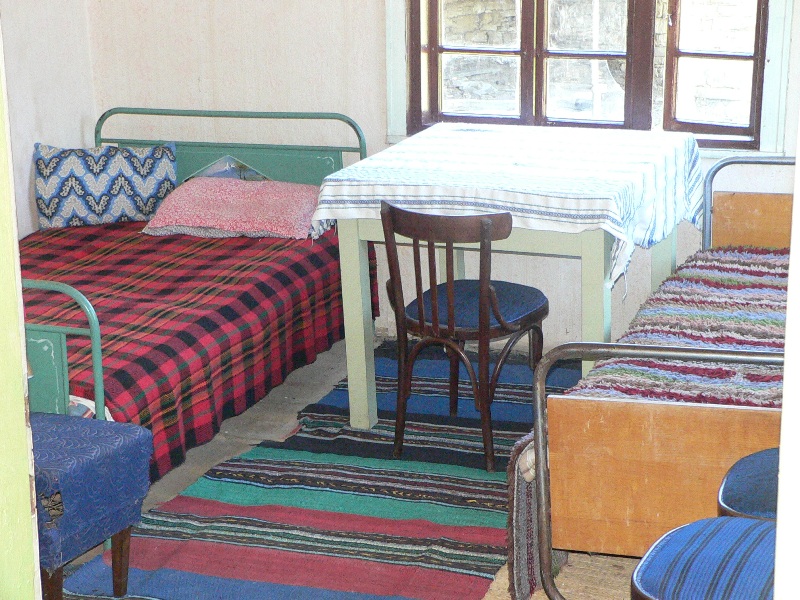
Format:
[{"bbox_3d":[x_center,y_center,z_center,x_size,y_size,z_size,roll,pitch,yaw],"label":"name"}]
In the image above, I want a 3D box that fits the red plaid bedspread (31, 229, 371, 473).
[{"bbox_3d":[-0.924,0.055,4.882,1.152,0.370,1.750,4,17,20],"label":"red plaid bedspread"}]

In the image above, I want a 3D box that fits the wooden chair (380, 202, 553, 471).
[{"bbox_3d":[0.227,0.062,4.495,0.420,0.800,0.530,6,18,26],"label":"wooden chair"}]

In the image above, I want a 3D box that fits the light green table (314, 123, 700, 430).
[{"bbox_3d":[0.384,-0.061,4.895,0.948,0.810,0.963,5,17,23],"label":"light green table"}]

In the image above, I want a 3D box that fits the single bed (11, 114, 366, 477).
[{"bbox_3d":[-0.947,-0.043,4.874,1.182,0.875,1.913,4,17,20],"label":"single bed"}]

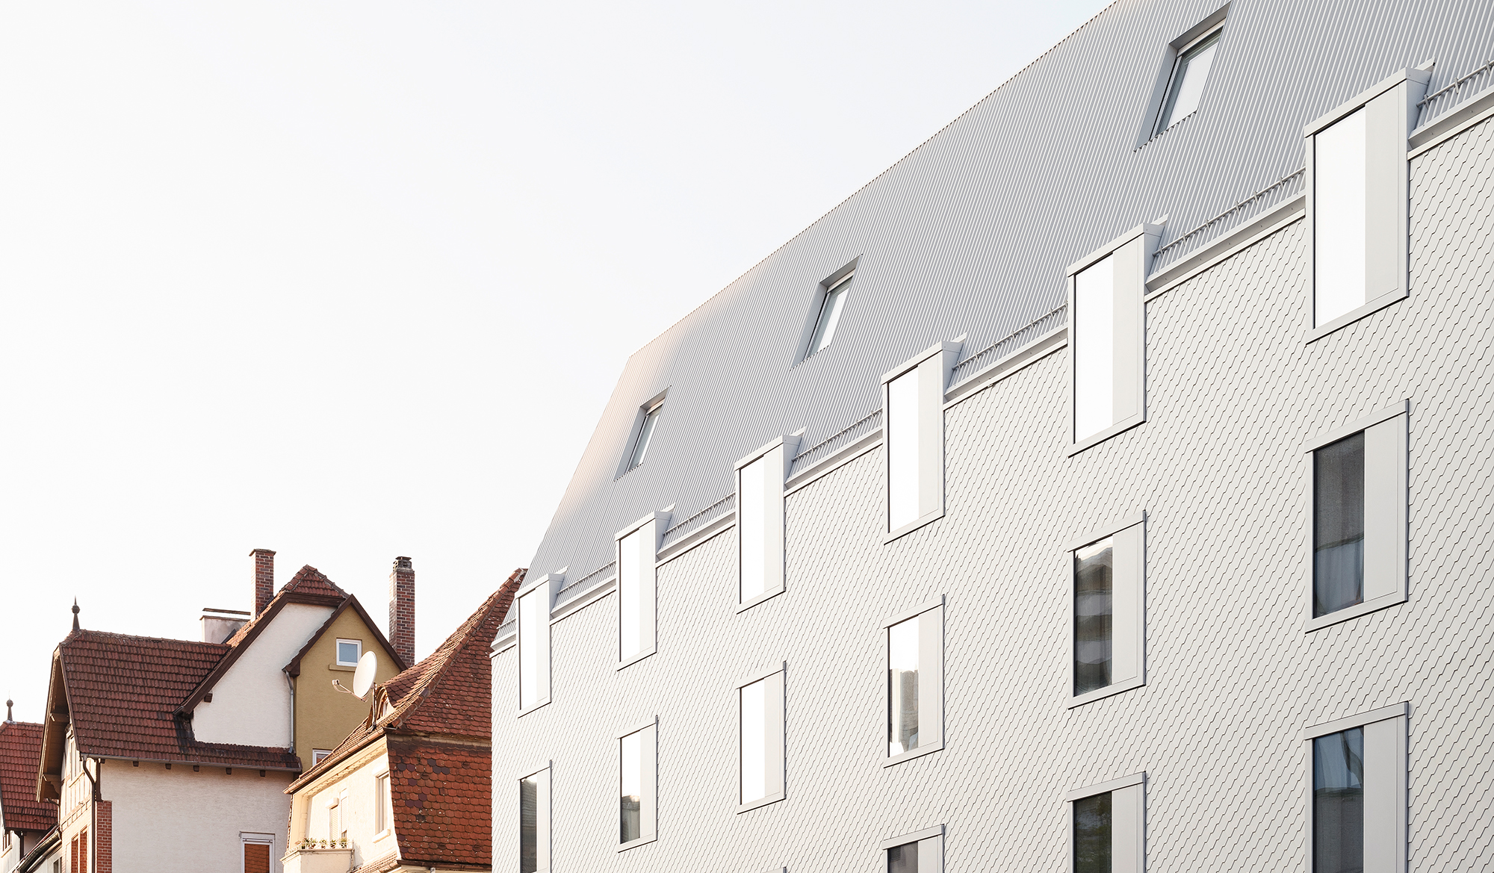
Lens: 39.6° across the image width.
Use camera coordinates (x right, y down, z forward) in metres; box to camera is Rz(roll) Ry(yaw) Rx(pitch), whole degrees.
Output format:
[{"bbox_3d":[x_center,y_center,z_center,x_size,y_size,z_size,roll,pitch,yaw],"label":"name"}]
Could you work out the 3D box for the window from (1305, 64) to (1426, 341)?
[{"bbox_3d":[6.078,-2.209,20.424,0.300,2.196,1.334,6,-13,-28],"label":"window"}]

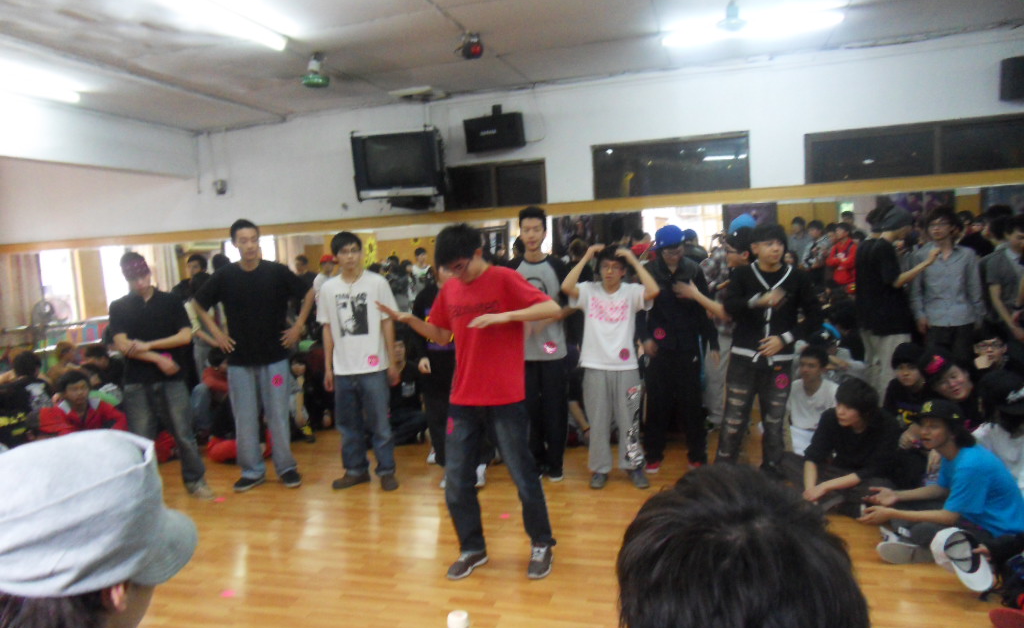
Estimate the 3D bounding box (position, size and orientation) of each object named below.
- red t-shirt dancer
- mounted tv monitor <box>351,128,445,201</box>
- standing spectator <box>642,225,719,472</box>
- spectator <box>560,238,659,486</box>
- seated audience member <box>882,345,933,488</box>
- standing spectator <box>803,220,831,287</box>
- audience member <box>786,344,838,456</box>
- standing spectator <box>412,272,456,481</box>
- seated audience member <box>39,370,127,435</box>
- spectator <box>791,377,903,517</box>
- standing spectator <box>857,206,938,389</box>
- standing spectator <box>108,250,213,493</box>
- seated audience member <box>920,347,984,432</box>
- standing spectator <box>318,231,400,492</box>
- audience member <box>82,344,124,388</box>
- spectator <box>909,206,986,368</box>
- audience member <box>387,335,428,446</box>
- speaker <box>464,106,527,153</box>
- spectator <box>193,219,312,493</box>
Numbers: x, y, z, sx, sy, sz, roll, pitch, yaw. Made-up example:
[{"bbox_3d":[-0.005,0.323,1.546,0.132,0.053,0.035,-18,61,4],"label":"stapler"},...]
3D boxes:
[{"bbox_3d":[-0.199,0.400,3.400,0.780,1.650,0.550,-1,5,24],"label":"red t-shirt dancer"},{"bbox_3d":[-1.081,-1.480,6.994,0.770,0.610,0.500,-2,11,6],"label":"mounted tv monitor"},{"bbox_3d":[1.187,0.236,5.000,0.500,1.680,0.360,-1,5,19],"label":"standing spectator"},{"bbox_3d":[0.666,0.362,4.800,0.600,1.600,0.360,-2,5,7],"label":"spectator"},{"bbox_3d":[2.500,0.603,4.500,0.550,0.850,0.750,-1,5,27],"label":"seated audience member"},{"bbox_3d":[3.626,-0.217,8.400,0.500,1.720,0.340,1,6,38],"label":"standing spectator"},{"bbox_3d":[1.989,0.607,4.700,0.550,0.820,0.600,0,5,34],"label":"audience member"},{"bbox_3d":[-0.422,0.366,4.950,0.520,1.620,0.360,-3,5,-3],"label":"standing spectator"},{"bbox_3d":[-3.522,0.859,5.850,0.630,0.760,0.700,-5,5,-23],"label":"seated audience member"},{"bbox_3d":[1.851,0.699,3.930,0.660,0.770,0.660,-7,6,-41],"label":"spectator"},{"bbox_3d":[2.794,0.094,5.200,0.550,1.720,0.450,-7,6,-38],"label":"standing spectator"},{"bbox_3d":[-2.455,0.387,4.930,0.620,1.660,0.450,-5,5,-25],"label":"standing spectator"},{"bbox_3d":[2.550,0.611,4.100,0.520,0.850,0.600,1,6,40],"label":"seated audience member"},{"bbox_3d":[-1.048,0.320,4.880,0.510,1.730,0.340,-4,5,-6],"label":"standing spectator"},{"bbox_3d":[-4.095,0.758,7.100,0.520,0.820,0.650,-6,5,-30],"label":"audience member"},{"bbox_3d":[2.970,0.112,4.820,0.520,1.690,0.320,0,6,36],"label":"spectator"},{"bbox_3d":[-0.906,0.615,6.100,0.550,0.870,0.600,-3,5,-6],"label":"audience member"},{"bbox_3d":[-0.145,-1.560,6.070,0.490,0.300,0.240,-1,15,24],"label":"speaker"},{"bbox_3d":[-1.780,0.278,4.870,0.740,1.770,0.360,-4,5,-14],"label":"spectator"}]

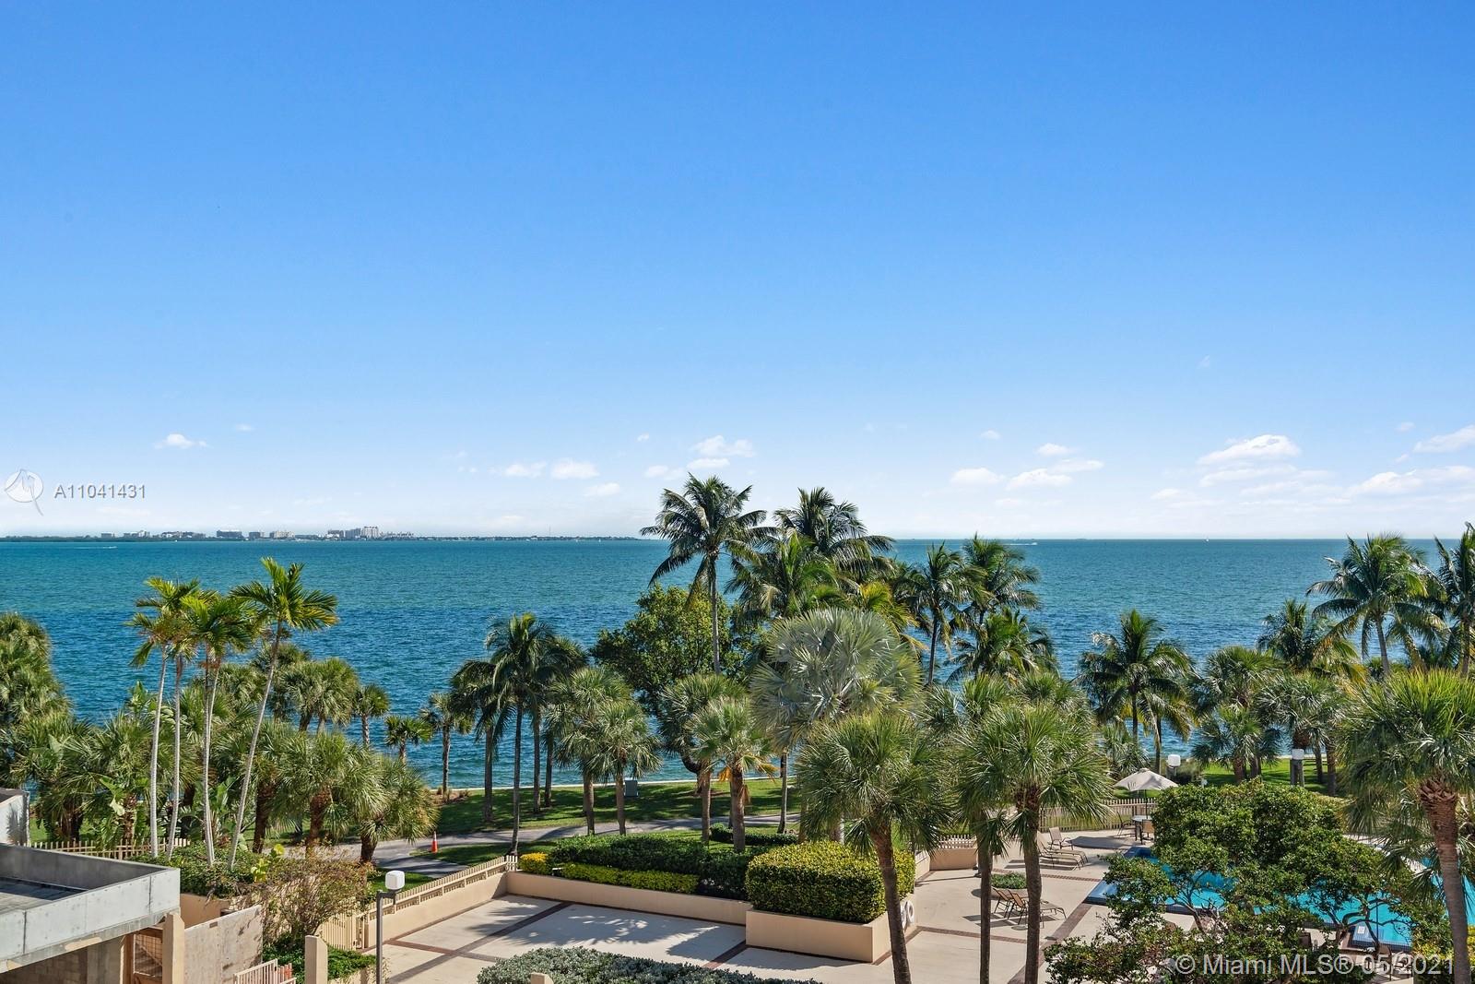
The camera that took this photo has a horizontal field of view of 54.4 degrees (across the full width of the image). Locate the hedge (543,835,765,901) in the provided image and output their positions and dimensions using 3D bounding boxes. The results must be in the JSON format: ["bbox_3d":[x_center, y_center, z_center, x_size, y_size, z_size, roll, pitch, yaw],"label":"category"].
[{"bbox_3d":[-2.546,11.803,45.345,7.500,1.130,1.800,-1,-2,26],"label":"hedge"}]

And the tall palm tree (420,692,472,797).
[{"bbox_3d":[-13.521,11.721,66.150,2.400,4.920,2.500,0,-2,0],"label":"tall palm tree"}]

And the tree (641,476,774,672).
[{"bbox_3d":[-1.330,6.763,60.418,5.438,15.043,5.438,0,-2,-1],"label":"tree"}]

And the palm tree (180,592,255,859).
[{"bbox_3d":[-16.835,8.176,46.256,2.470,9.900,2.600,0,-2,0],"label":"palm tree"}]

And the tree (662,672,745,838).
[{"bbox_3d":[-1.348,10.180,55.000,3.300,6.625,3.300,0,-2,0],"label":"tree"}]

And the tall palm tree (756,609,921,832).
[{"bbox_3d":[3.622,8.685,51.500,5.800,8.974,5.800,0,-2,0],"label":"tall palm tree"}]

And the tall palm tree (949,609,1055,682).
[{"bbox_3d":[12.726,9.942,68.710,5.100,8.650,5.200,0,-2,0],"label":"tall palm tree"}]

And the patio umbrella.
[{"bbox_3d":[15.492,11.773,54.300,2.400,2.660,2.400,0,-2,0],"label":"patio umbrella"}]

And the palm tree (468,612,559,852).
[{"bbox_3d":[-8.714,9.439,56.183,3.612,9.430,3.612,0,-2,-9],"label":"palm tree"}]

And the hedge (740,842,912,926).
[{"bbox_3d":[2.854,11.361,41.747,3.750,1.250,3.900,-1,-2,26],"label":"hedge"}]

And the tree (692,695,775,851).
[{"bbox_3d":[-0.150,10.526,53.500,3.100,5.886,3.100,0,-2,0],"label":"tree"}]

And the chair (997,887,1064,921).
[{"bbox_3d":[8.769,12.240,42.771,1.830,0.900,0.660,1,-2,-22],"label":"chair"}]

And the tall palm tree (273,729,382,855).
[{"bbox_3d":[-14.957,11.046,52.500,3.900,4.764,3.900,0,-2,0],"label":"tall palm tree"}]

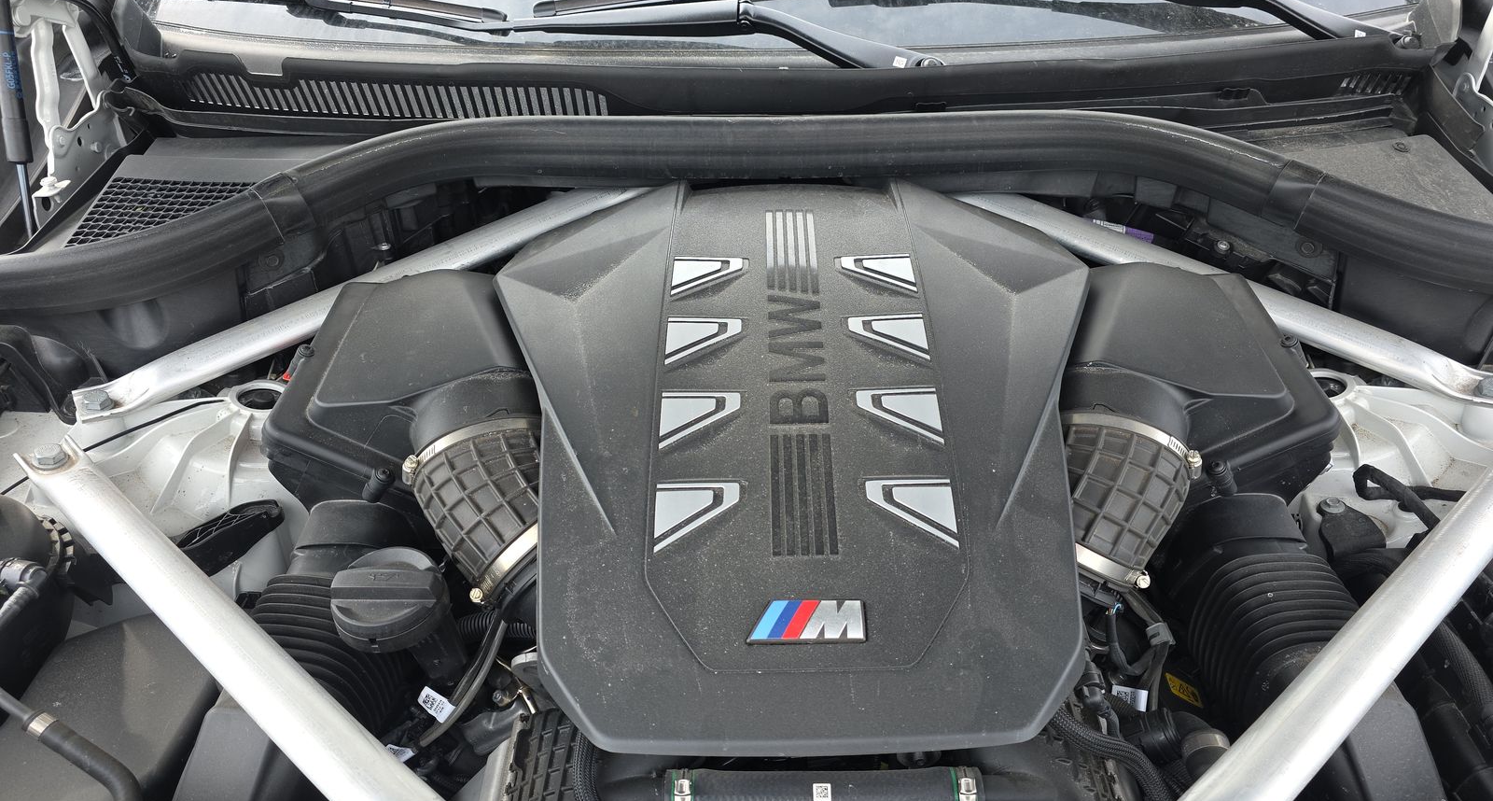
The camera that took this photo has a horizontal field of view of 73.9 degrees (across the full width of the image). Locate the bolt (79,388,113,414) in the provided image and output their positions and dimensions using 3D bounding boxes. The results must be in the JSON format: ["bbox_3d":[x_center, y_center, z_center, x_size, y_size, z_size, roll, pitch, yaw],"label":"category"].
[{"bbox_3d":[-0.517,0.001,0.790,0.025,0.013,0.025,0,33,0],"label":"bolt"}]

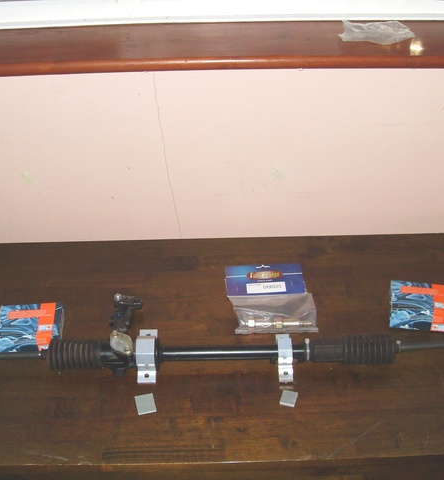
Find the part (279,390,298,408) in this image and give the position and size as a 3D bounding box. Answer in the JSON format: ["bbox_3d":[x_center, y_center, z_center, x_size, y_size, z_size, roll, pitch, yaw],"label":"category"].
[{"bbox_3d":[0.122,0.287,1.164,0.026,0.006,0.028,9,42,11],"label":"part"}]

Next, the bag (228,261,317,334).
[{"bbox_3d":[0.099,0.115,1.351,0.180,0.024,0.200,-2,41,-1],"label":"bag"}]

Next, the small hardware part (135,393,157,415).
[{"bbox_3d":[-0.137,0.296,1.159,0.033,0.004,0.039,-8,41,-8],"label":"small hardware part"}]

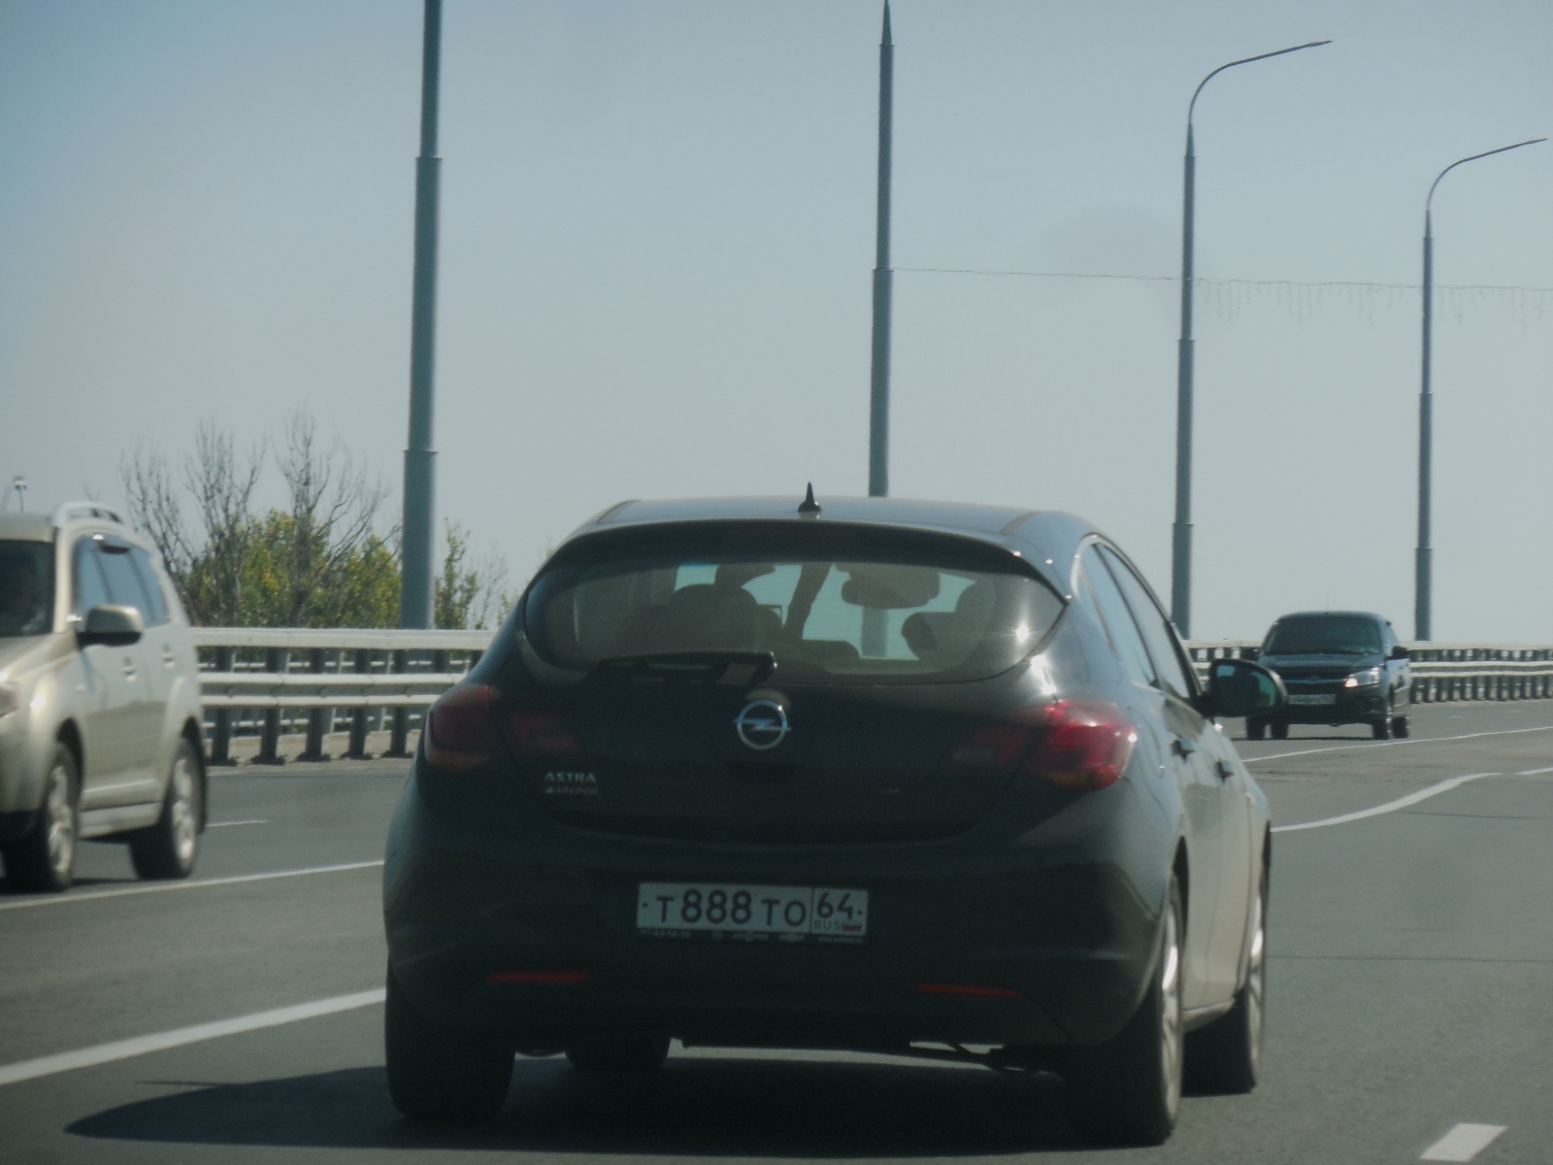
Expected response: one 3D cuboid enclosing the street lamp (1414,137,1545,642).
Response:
[{"bbox_3d":[13.520,-3.090,191.800,2.400,10.900,0.300,1,0,12],"label":"street lamp"}]

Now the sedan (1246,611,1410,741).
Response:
[{"bbox_3d":[6.370,1.050,115.000,1.720,1.490,4.260,0,0,9],"label":"sedan"}]

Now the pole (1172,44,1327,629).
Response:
[{"bbox_3d":[7.630,-3.330,160.800,2.420,10.830,0.300,1,0,10],"label":"pole"}]

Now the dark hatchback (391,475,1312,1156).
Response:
[{"bbox_3d":[0.210,0.530,24.650,1.840,1.510,4.420,1,0,7],"label":"dark hatchback"}]

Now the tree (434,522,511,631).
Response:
[{"bbox_3d":[-4.770,0.750,158.000,1.300,3.500,1.300,1,0,0],"label":"tree"}]

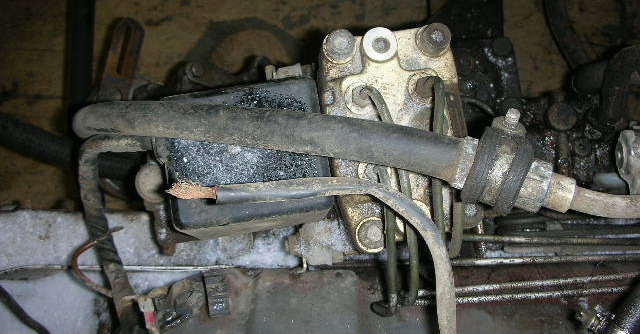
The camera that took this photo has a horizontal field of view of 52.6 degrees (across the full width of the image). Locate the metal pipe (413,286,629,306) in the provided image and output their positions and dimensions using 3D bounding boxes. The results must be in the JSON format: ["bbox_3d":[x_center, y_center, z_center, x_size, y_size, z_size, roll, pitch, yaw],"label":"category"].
[{"bbox_3d":[0.149,0.096,0.480,0.157,0.006,0.006,-4,78,1],"label":"metal pipe"}]

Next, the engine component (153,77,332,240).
[{"bbox_3d":[-0.044,-0.004,0.412,0.093,0.055,0.074,-8,77,0],"label":"engine component"}]

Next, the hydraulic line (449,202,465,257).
[{"bbox_3d":[0.081,0.037,0.385,0.008,0.014,0.031,3,78,2],"label":"hydraulic line"}]

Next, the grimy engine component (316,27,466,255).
[{"bbox_3d":[0.045,-0.011,0.409,0.077,0.070,0.122,-9,78,-1],"label":"grimy engine component"}]

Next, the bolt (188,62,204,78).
[{"bbox_3d":[-0.091,-0.072,0.475,0.011,0.009,0.011,-8,77,0],"label":"bolt"}]

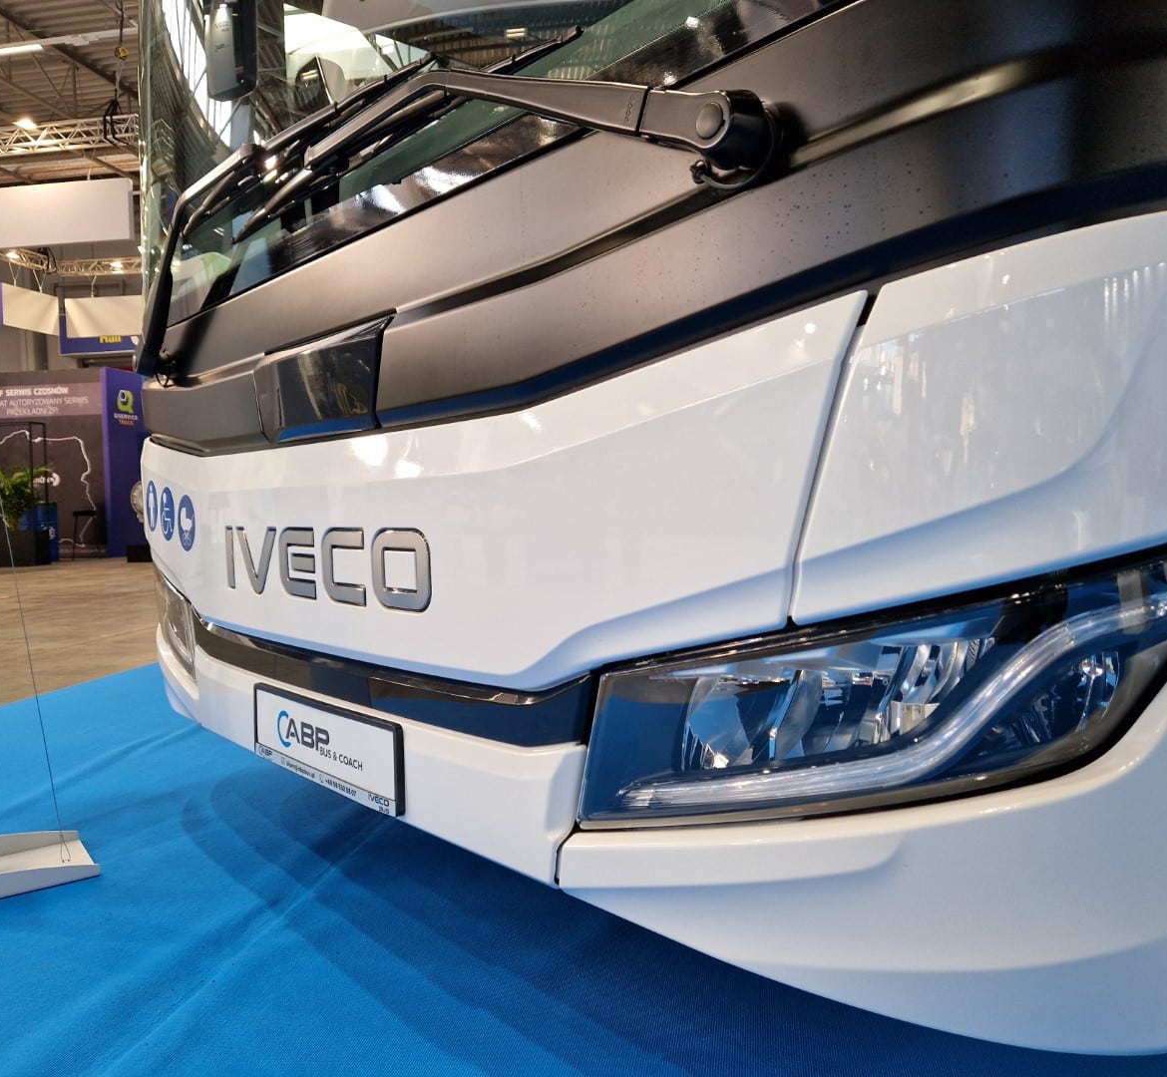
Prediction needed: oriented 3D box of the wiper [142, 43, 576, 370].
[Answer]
[{"bbox_3d":[-0.531,-0.579,1.759,0.170,0.390,1.620,-3,3,-41],"label":"wiper"}]

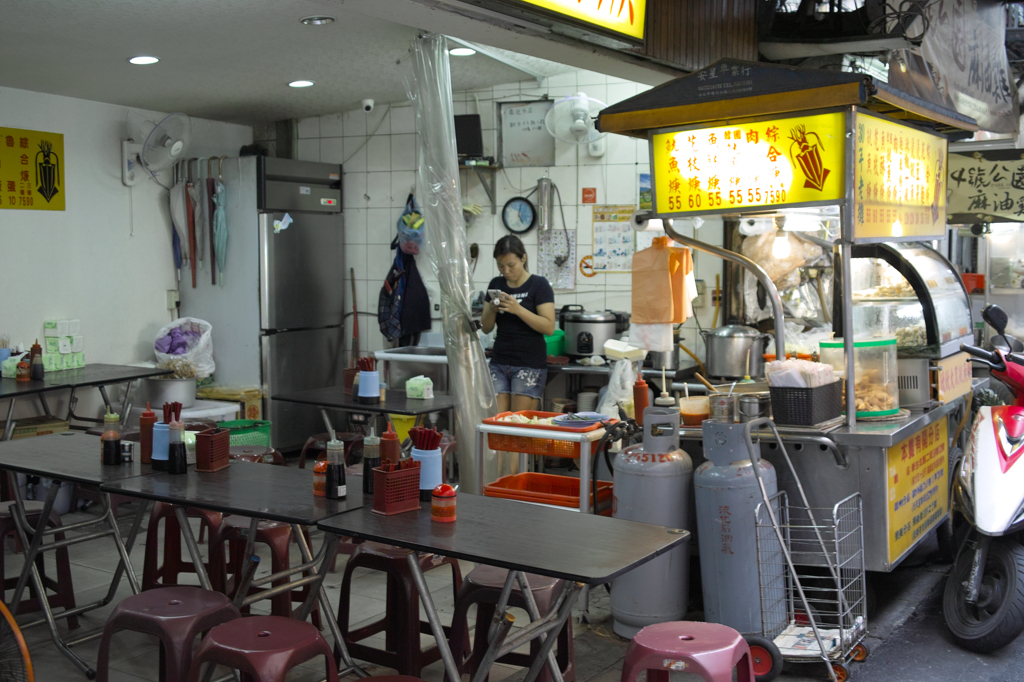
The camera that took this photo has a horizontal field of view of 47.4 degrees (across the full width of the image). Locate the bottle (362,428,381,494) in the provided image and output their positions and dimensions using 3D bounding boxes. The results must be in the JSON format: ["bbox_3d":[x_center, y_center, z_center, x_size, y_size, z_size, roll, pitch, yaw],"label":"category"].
[{"bbox_3d":[-0.467,0.401,3.900,0.066,0.216,0.066,0,5,0],"label":"bottle"}]

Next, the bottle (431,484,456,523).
[{"bbox_3d":[-0.194,0.461,3.329,0.071,0.102,0.071,0,5,-3],"label":"bottle"}]

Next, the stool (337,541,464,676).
[{"bbox_3d":[-0.393,0.963,4.231,0.360,0.455,0.360,4,6,38],"label":"stool"}]

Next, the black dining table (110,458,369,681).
[{"bbox_3d":[-0.844,0.871,4.014,1.000,0.745,0.600,3,6,33],"label":"black dining table"}]

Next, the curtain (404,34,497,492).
[{"bbox_3d":[-0.305,-0.334,5.793,0.470,2.360,0.300,0,5,-5],"label":"curtain"}]

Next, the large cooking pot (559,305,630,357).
[{"bbox_3d":[0.492,-0.070,7.033,0.410,0.288,0.350,2,5,17],"label":"large cooking pot"}]

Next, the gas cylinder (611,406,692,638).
[{"bbox_3d":[0.552,0.713,4.633,0.315,0.877,0.315,1,5,7],"label":"gas cylinder"}]

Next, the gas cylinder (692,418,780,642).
[{"bbox_3d":[0.828,0.721,4.364,0.305,0.885,0.305,-2,6,32],"label":"gas cylinder"}]

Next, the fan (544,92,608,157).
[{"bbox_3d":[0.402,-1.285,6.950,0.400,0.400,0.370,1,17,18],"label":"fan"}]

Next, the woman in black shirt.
[{"bbox_3d":[0.032,0.216,6.587,0.450,1.600,0.360,2,5,27],"label":"woman in black shirt"}]

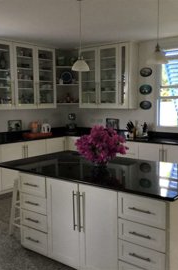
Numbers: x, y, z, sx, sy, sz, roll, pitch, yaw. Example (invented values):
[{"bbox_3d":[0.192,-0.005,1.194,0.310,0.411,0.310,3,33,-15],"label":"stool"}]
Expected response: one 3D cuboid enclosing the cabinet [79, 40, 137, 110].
[{"bbox_3d":[0.385,-1.151,6.527,1.254,1.238,0.301,4,8,39],"label":"cabinet"}]

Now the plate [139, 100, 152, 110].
[{"bbox_3d":[1.095,-0.563,6.177,0.256,0.168,0.030,4,8,39],"label":"plate"}]

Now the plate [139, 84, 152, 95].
[{"bbox_3d":[1.061,-0.834,5.991,0.250,0.185,0.030,4,8,39],"label":"plate"}]

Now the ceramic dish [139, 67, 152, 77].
[{"bbox_3d":[1.091,-1.183,6.112,0.259,0.176,0.030,4,8,39],"label":"ceramic dish"}]

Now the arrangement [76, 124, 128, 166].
[{"bbox_3d":[0.126,0.110,3.371,0.530,0.439,0.510,-1,6,0],"label":"arrangement"}]

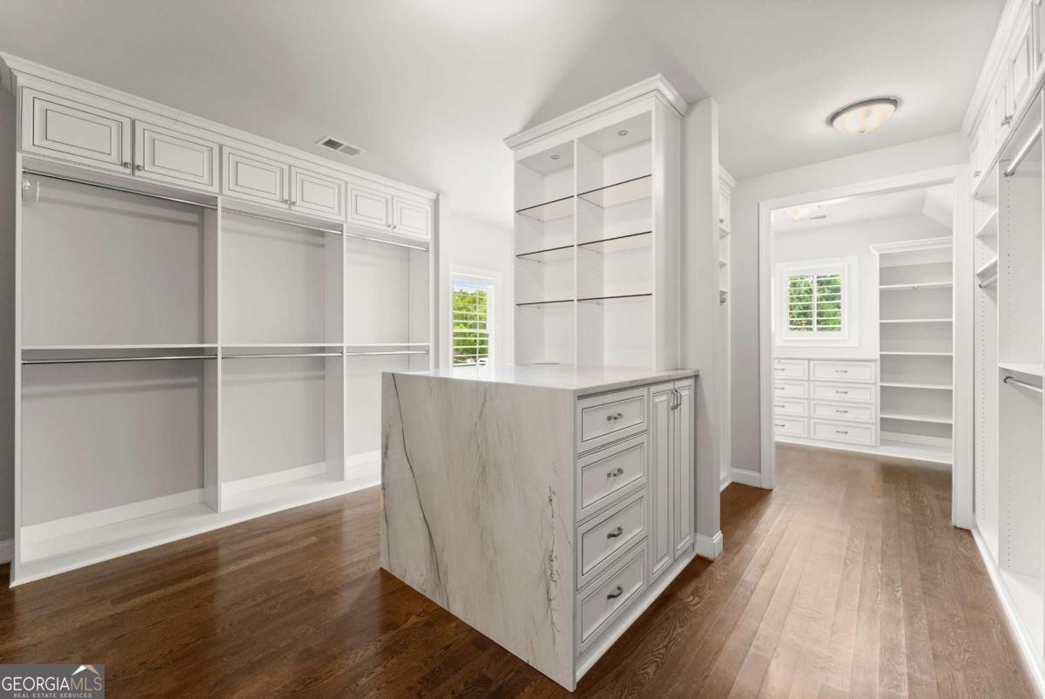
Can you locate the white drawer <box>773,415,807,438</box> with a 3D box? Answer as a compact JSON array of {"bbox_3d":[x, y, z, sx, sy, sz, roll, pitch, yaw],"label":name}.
[{"bbox_3d":[3.241,0.916,5.070,0.558,0.236,0.380,1,2,42],"label":"white drawer"}]

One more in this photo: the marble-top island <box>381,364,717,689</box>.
[{"bbox_3d":[0.118,0.652,2.288,1.261,1.059,1.242,1,2,42],"label":"marble-top island"}]

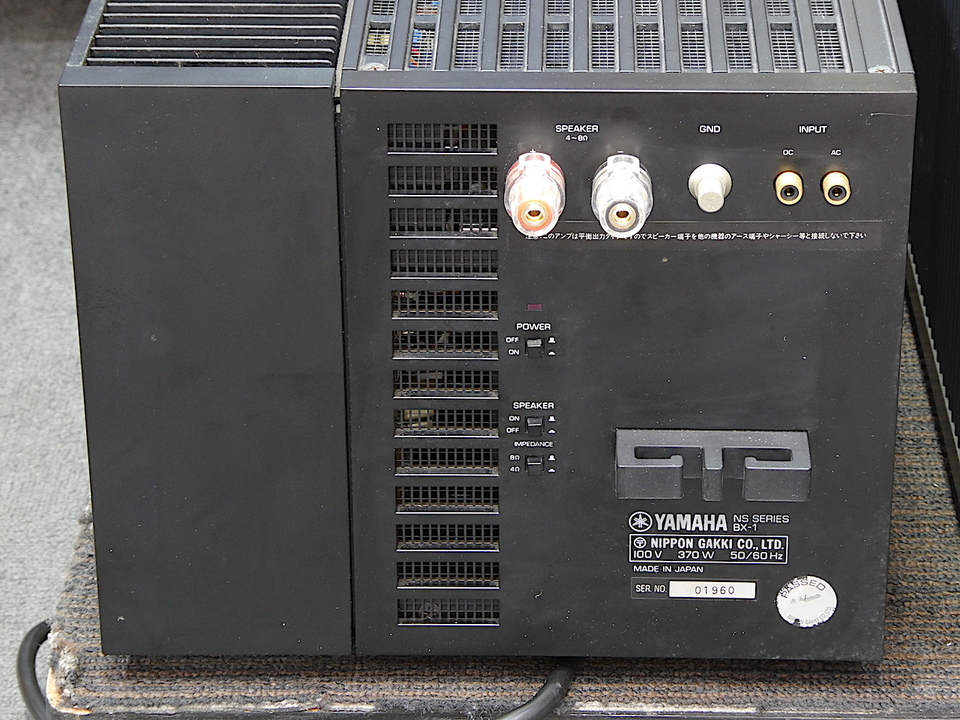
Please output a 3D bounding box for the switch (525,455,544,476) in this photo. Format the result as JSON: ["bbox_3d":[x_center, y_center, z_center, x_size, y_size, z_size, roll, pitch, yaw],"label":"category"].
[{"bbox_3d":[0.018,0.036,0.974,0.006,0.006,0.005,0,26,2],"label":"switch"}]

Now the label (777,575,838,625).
[{"bbox_3d":[0.110,0.082,0.990,0.020,0.020,0.001,0,26,2],"label":"label"}]

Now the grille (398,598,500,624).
[{"bbox_3d":[-0.011,0.085,1.003,0.035,0.010,0.004,0,26,2],"label":"grille"}]

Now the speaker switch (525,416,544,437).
[{"bbox_3d":[0.018,0.022,0.962,0.006,0.006,0.005,0,26,2],"label":"speaker switch"}]

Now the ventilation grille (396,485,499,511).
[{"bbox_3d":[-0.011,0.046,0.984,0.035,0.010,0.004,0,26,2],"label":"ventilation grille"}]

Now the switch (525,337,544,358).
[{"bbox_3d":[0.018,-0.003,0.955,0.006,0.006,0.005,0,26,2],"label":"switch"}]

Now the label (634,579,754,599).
[{"bbox_3d":[0.072,0.077,0.989,0.042,0.008,0.001,0,26,2],"label":"label"}]

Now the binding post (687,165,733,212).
[{"bbox_3d":[0.072,-0.052,0.919,0.014,0.014,0.015,0,26,2],"label":"binding post"}]

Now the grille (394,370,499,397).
[{"bbox_3d":[-0.011,0.007,0.966,0.035,0.010,0.004,0,26,2],"label":"grille"}]

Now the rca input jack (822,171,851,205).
[{"bbox_3d":[0.112,-0.054,0.921,0.008,0.008,0.008,0,26,2],"label":"rca input jack"}]

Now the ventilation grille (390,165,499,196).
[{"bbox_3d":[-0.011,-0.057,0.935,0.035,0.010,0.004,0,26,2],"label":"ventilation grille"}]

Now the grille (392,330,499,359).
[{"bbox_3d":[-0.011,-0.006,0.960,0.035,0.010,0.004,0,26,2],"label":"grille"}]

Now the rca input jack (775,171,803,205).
[{"bbox_3d":[0.097,-0.054,0.921,0.008,0.008,0.008,0,26,2],"label":"rca input jack"}]

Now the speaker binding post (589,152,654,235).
[{"bbox_3d":[0.044,-0.050,0.915,0.019,0.019,0.027,0,26,2],"label":"speaker binding post"}]

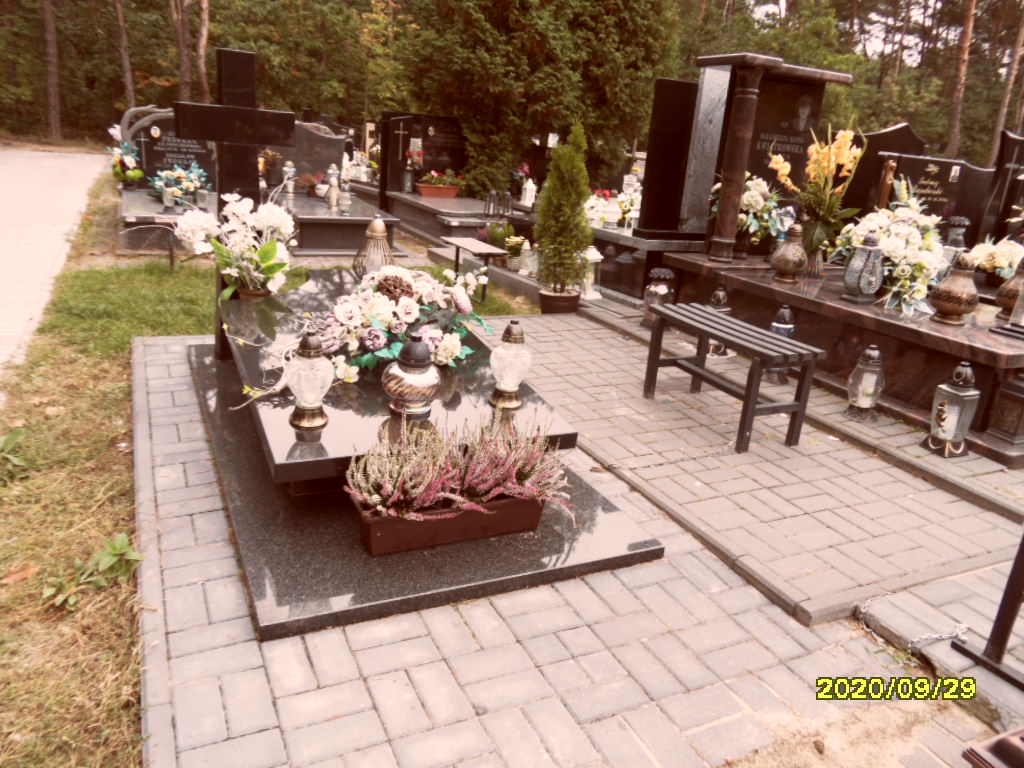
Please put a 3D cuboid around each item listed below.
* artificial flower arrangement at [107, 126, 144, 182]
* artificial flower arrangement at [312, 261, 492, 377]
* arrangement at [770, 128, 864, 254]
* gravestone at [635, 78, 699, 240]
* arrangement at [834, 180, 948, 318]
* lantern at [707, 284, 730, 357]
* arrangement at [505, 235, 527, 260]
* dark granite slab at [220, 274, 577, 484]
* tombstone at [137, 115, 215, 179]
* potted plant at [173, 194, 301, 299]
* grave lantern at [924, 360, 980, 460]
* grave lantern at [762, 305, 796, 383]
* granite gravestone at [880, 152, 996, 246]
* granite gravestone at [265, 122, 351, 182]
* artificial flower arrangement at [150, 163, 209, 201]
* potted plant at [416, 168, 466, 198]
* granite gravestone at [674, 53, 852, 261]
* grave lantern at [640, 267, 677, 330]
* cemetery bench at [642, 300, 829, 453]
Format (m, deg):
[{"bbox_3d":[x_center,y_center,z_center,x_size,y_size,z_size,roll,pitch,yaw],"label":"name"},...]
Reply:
[{"bbox_3d":[-3.930,-2.322,7.229,0.380,0.620,0.350,-3,21,-27],"label":"artificial flower arrangement"},{"bbox_3d":[-0.446,-0.262,2.839,0.660,0.340,0.480,-4,19,-27],"label":"artificial flower arrangement"},{"bbox_3d":[2.137,-1.349,4.950,0.550,0.850,0.470,-4,19,-27],"label":"arrangement"},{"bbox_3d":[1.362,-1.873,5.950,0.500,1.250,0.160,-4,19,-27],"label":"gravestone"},{"bbox_3d":[2.332,-0.858,4.397,0.540,0.670,0.500,-3,21,-27],"label":"arrangement"},{"bbox_3d":[1.315,-0.396,4.500,0.160,0.400,0.160,-4,19,-27],"label":"lantern"},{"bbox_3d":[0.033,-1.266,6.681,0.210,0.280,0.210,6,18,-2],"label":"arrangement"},{"bbox_3d":[-0.687,-0.185,3.249,1.121,0.065,2.012,-3,27,-27],"label":"dark granite slab"},{"bbox_3d":[-3.558,-2.488,7.597,0.800,0.750,0.120,-3,21,-27],"label":"tombstone"},{"bbox_3d":[-1.276,-0.636,3.332,0.550,0.510,0.450,-4,20,-25],"label":"potted plant"},{"bbox_3d":[1.975,0.119,3.190,0.160,0.400,0.160,-4,19,-27],"label":"grave lantern"},{"bbox_3d":[1.531,-0.222,4.052,0.170,0.410,0.170,-4,20,-25],"label":"grave lantern"},{"bbox_3d":[3.451,-1.496,5.934,1.400,0.710,0.110,-4,20,-25],"label":"granite gravestone"},{"bbox_3d":[-2.618,-2.934,9.000,0.980,0.750,0.120,-2,19,-23],"label":"granite gravestone"},{"bbox_3d":[-3.539,-2.134,7.554,0.600,0.380,0.340,-4,20,-25],"label":"artificial flower arrangement"},{"bbox_3d":[-0.888,-2.483,8.814,0.620,0.370,0.280,-3,21,-27],"label":"potted plant"},{"bbox_3d":[1.768,-1.549,5.067,0.970,1.315,0.420,-4,20,-25],"label":"granite gravestone"},{"bbox_3d":[1.091,-0.642,5.270,0.215,0.440,0.215,-3,21,-27],"label":"grave lantern"},{"bbox_3d":[1.016,-0.051,3.425,0.340,0.465,0.950,-4,20,-25],"label":"cemetery bench"}]

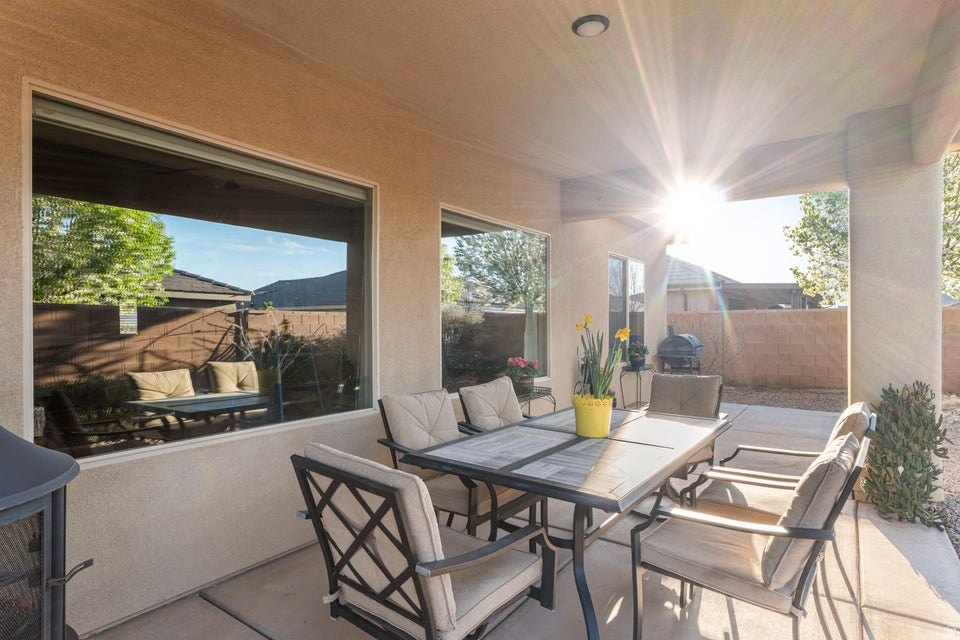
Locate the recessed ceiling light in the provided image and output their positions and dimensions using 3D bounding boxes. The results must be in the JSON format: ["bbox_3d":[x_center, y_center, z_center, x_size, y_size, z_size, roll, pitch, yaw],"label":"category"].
[{"bbox_3d":[0.590,-1.556,2.700,0.190,0.035,0.190,0,0,0],"label":"recessed ceiling light"}]

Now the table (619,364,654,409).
[{"bbox_3d":[2.206,0.995,7.076,0.360,0.650,0.360,0,0,36],"label":"table"}]

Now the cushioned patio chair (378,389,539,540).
[{"bbox_3d":[-0.140,0.867,2.789,0.690,0.905,0.590,0,0,36],"label":"cushioned patio chair"}]

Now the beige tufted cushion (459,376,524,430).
[{"bbox_3d":[0.112,0.640,3.353,0.140,0.460,0.490,-24,-14,33],"label":"beige tufted cushion"}]

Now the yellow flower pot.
[{"bbox_3d":[0.597,0.502,2.665,0.200,0.195,0.200,0,0,0],"label":"yellow flower pot"}]

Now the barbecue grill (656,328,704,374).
[{"bbox_3d":[3.175,0.725,7.993,0.580,1.190,0.720,0,0,36],"label":"barbecue grill"}]

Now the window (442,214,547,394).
[{"bbox_3d":[0.201,-0.155,4.707,0.100,1.520,1.810,0,0,36],"label":"window"}]

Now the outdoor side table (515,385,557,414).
[{"bbox_3d":[0.396,0.967,4.490,0.290,0.670,0.640,0,0,36],"label":"outdoor side table"}]

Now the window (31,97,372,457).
[{"bbox_3d":[-1.211,-0.146,2.615,0.090,1.450,1.730,0,0,36],"label":"window"}]

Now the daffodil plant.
[{"bbox_3d":[0.614,0.188,2.540,0.250,0.440,0.220,0,0,0],"label":"daffodil plant"}]

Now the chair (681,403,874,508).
[{"bbox_3d":[1.396,0.825,2.362,0.700,0.935,0.580,0,0,36],"label":"chair"}]

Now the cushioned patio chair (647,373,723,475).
[{"bbox_3d":[1.201,0.828,3.165,0.580,0.935,0.710,0,0,36],"label":"cushioned patio chair"}]

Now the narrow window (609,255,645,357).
[{"bbox_3d":[2.081,-0.135,7.150,0.090,1.460,1.450,0,0,36],"label":"narrow window"}]

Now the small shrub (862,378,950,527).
[{"bbox_3d":[2.792,0.857,3.332,0.420,0.880,0.420,0,0,36],"label":"small shrub"}]

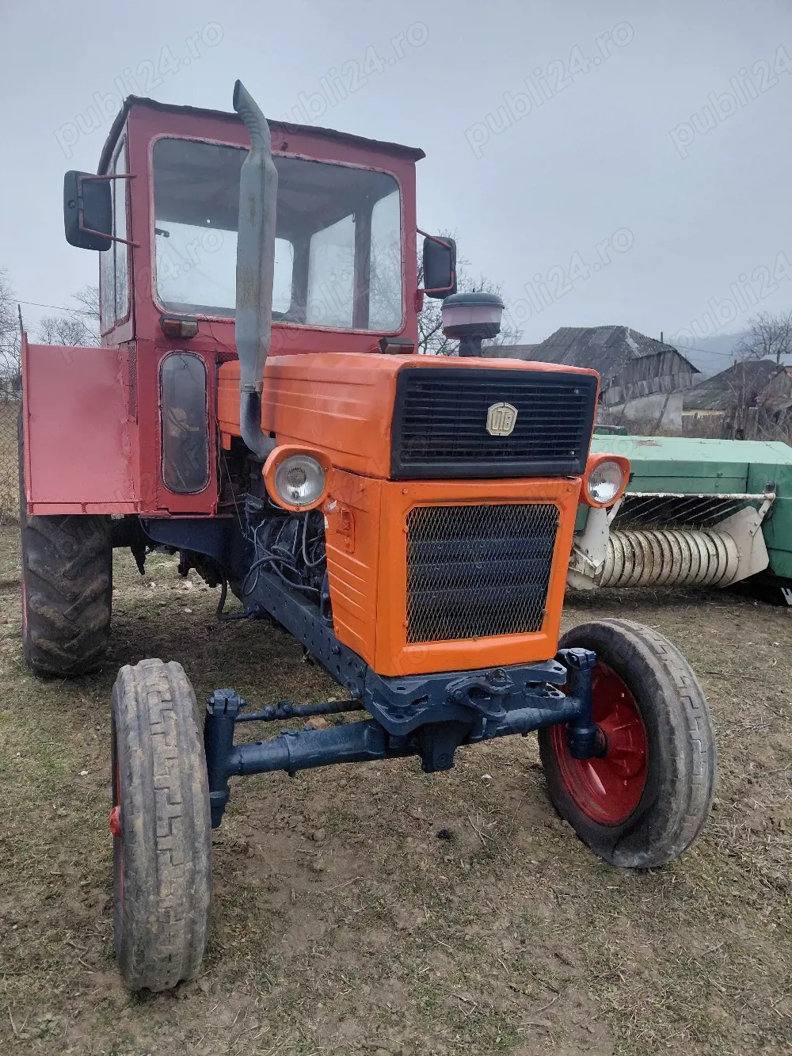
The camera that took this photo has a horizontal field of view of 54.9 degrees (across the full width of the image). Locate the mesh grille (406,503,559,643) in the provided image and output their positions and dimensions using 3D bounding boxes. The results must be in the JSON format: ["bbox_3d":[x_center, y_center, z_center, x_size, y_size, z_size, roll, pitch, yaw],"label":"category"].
[{"bbox_3d":[0.223,0.112,2.004,0.450,0.370,0.030,-2,11,-25],"label":"mesh grille"}]

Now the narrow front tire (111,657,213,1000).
[{"bbox_3d":[-0.635,0.755,2.013,0.180,0.810,0.810,-2,9,-23],"label":"narrow front tire"}]

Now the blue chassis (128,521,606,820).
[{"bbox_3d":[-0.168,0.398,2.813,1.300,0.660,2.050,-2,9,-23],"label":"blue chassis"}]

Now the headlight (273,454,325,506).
[{"bbox_3d":[-0.234,-0.111,1.811,0.123,0.123,0.075,-2,9,-23],"label":"headlight"}]

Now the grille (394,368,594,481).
[{"bbox_3d":[0.249,-0.256,1.919,0.570,0.268,0.050,-2,11,-25],"label":"grille"}]

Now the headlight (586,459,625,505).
[{"bbox_3d":[0.606,-0.146,2.269,0.140,0.140,0.080,-2,11,-25],"label":"headlight"}]

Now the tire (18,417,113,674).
[{"bbox_3d":[-1.773,0.020,4.126,0.390,1.560,1.560,-2,9,-23],"label":"tire"}]

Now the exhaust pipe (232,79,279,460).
[{"bbox_3d":[-0.451,-0.812,2.494,0.155,1.190,0.135,-2,11,-25],"label":"exhaust pipe"}]

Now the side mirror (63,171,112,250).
[{"bbox_3d":[-1.273,-1.310,3.151,0.175,0.310,0.065,-2,9,-23],"label":"side mirror"}]

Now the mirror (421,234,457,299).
[{"bbox_3d":[0.213,-1.297,3.786,0.168,0.305,0.065,-2,9,-23],"label":"mirror"}]

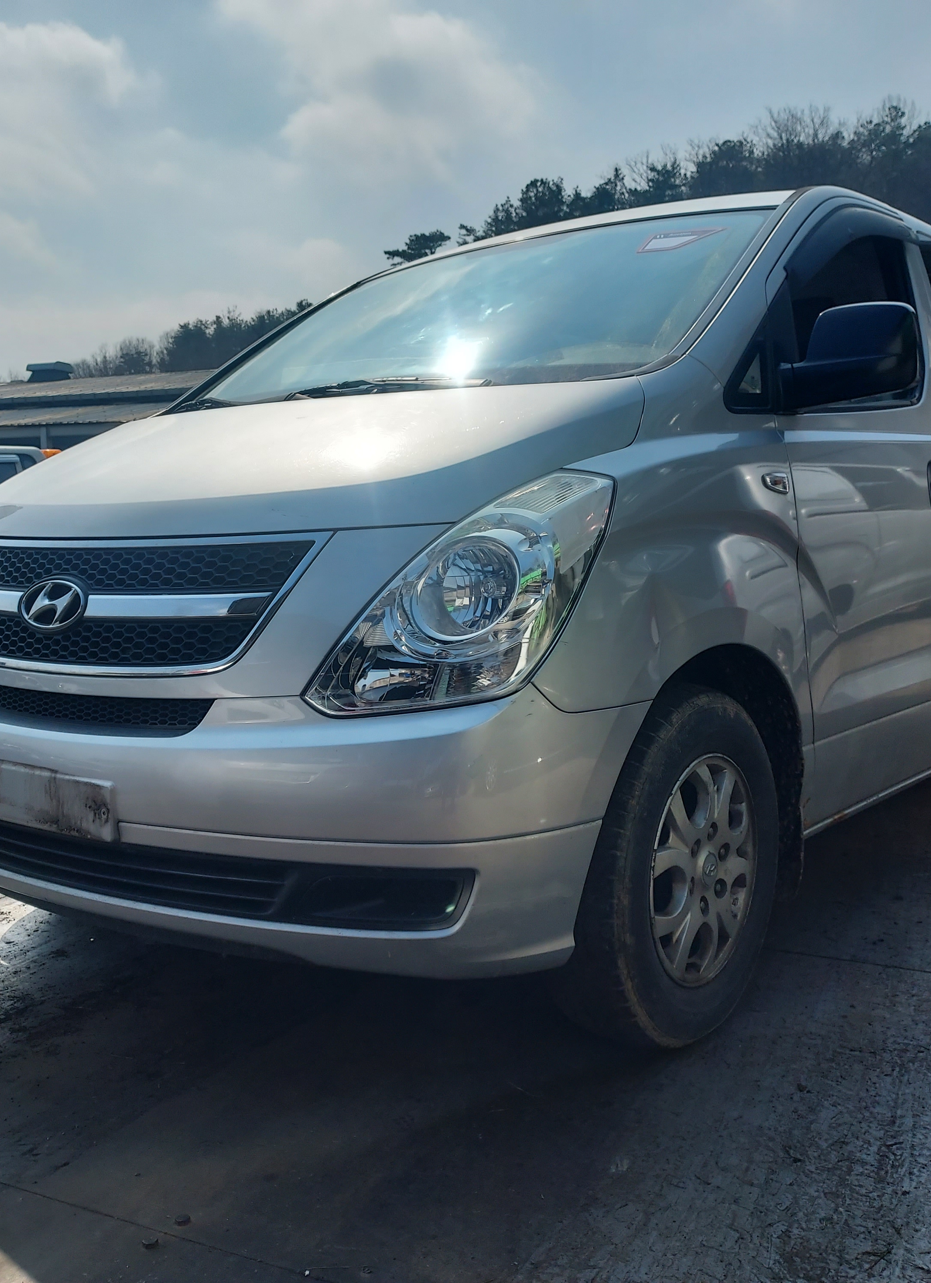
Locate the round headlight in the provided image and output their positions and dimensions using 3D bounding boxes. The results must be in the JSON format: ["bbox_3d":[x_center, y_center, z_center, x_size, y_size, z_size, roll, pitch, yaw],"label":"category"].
[{"bbox_3d":[-0.004,-0.089,2.017,0.175,0.178,0.100,3,6,40],"label":"round headlight"}]

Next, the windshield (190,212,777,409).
[{"bbox_3d":[-0.013,-0.848,3.082,1.520,0.140,0.990,3,38,40],"label":"windshield"}]

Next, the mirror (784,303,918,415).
[{"bbox_3d":[0.776,-0.567,2.373,0.245,0.205,0.160,3,6,40],"label":"mirror"}]

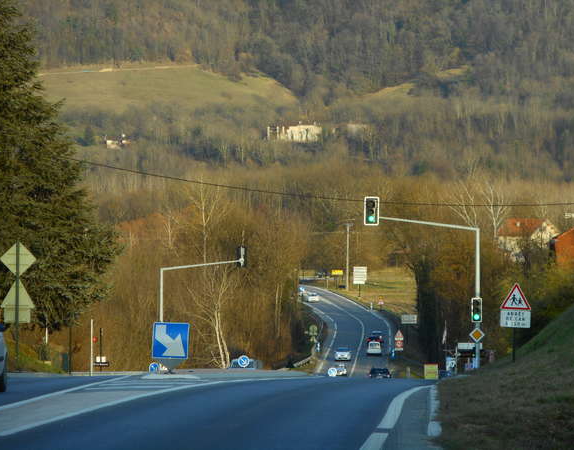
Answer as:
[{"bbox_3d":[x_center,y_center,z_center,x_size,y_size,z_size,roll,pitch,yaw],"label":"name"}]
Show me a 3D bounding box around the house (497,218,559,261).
[{"bbox_3d":[48.069,2.886,690.000,8.700,8.300,10.200,0,0,-38],"label":"house"}]

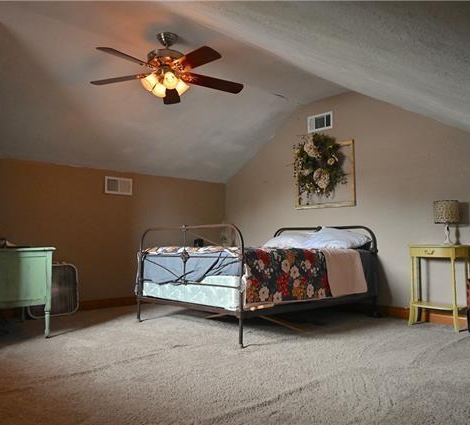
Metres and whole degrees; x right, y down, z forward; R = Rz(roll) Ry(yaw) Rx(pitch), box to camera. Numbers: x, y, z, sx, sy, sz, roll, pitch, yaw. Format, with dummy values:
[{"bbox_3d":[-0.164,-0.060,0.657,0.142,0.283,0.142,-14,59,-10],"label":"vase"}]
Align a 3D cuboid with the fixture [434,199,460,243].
[{"bbox_3d":[1.887,0.104,3.773,0.200,0.383,0.200,3,-5,-42],"label":"fixture"}]

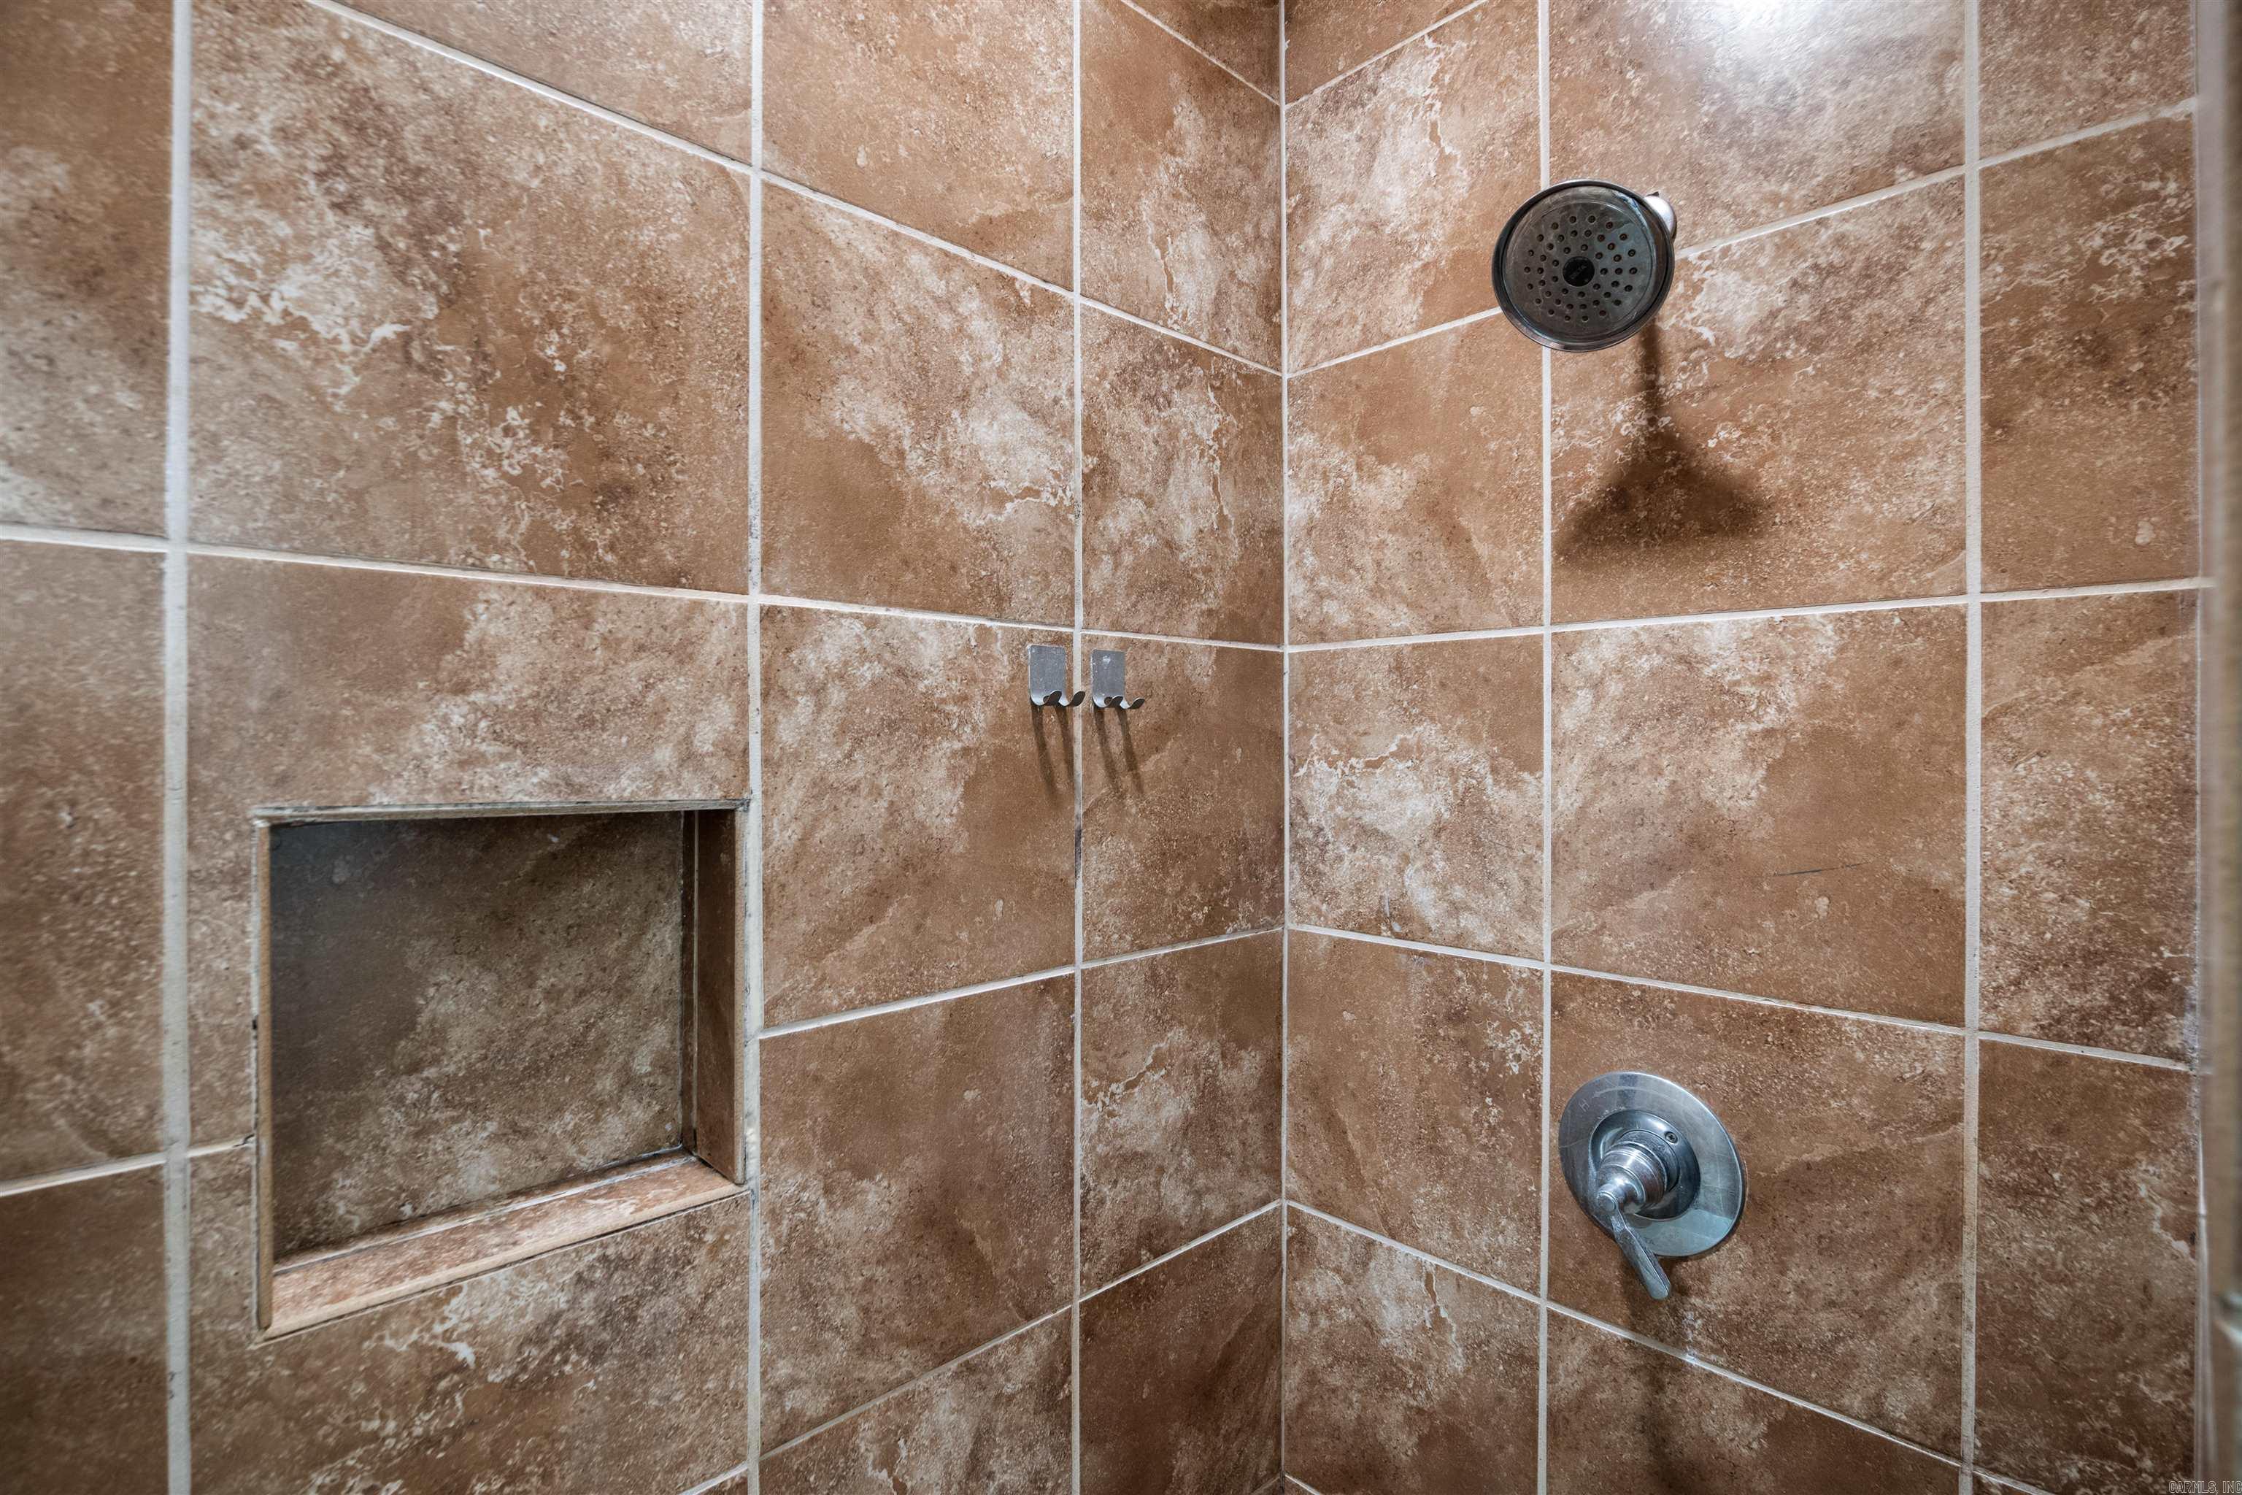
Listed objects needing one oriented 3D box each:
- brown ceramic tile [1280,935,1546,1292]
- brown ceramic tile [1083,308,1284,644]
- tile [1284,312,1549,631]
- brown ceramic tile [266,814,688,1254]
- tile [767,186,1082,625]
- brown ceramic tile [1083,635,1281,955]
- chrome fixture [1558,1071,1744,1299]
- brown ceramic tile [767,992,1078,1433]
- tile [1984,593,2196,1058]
[{"bbox_3d":[0.317,0.389,1.112,0.309,0.330,0.010,0,0,44],"label":"brown ceramic tile"},{"bbox_3d":[0.075,-0.277,1.093,0.320,0.323,0.010,0,0,-43],"label":"brown ceramic tile"},{"bbox_3d":[0.316,-0.283,1.108,0.309,0.326,0.010,0,0,44],"label":"tile"},{"bbox_3d":[-0.470,0.193,0.753,0.270,0.289,0.010,0,0,-42],"label":"brown ceramic tile"},{"bbox_3d":[-0.167,-0.281,0.886,0.320,0.326,0.010,0,0,-42],"label":"tile"},{"bbox_3d":[0.076,0.053,1.109,0.322,0.332,0.010,0,0,-42],"label":"brown ceramic tile"},{"bbox_3d":[0.448,0.381,0.875,0.155,0.161,0.119,0,0,44],"label":"chrome fixture"},{"bbox_3d":[-0.164,0.383,0.875,0.316,0.323,0.010,0,0,-43],"label":"brown ceramic tile"},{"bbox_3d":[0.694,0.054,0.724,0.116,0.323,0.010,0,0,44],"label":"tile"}]

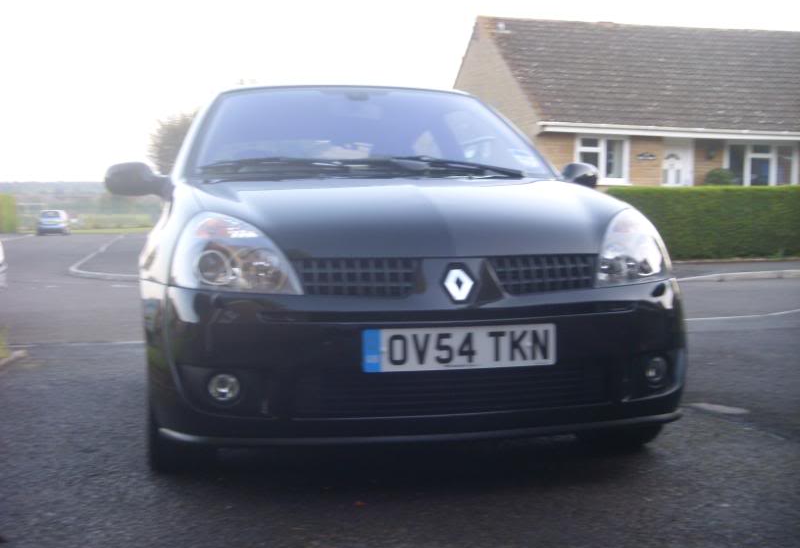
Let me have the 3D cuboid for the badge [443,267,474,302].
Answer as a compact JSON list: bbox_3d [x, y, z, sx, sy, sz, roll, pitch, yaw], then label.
[{"bbox_3d":[0.153,0.029,2.405,0.082,0.094,0.020,-1,-14,-12],"label":"badge"}]

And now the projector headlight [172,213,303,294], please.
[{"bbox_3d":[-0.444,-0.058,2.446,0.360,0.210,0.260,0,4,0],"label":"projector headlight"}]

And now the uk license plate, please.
[{"bbox_3d":[0.159,0.191,2.389,0.520,0.111,0.012,-1,4,-12],"label":"uk license plate"}]

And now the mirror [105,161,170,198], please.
[{"bbox_3d":[-1.015,-0.373,3.576,0.250,0.138,0.130,-1,4,-12],"label":"mirror"}]

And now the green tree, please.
[{"bbox_3d":[-8.800,-4.450,40.000,4.200,5.100,4.200,-1,5,-11],"label":"green tree"}]

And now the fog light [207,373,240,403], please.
[{"bbox_3d":[-0.455,0.293,2.387,0.086,0.086,0.050,-1,4,-12],"label":"fog light"}]

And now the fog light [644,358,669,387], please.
[{"bbox_3d":[0.725,0.273,2.634,0.086,0.086,0.050,-1,4,-12],"label":"fog light"}]

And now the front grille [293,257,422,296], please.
[{"bbox_3d":[-0.103,0.005,2.380,0.315,0.100,0.060,0,-4,-4],"label":"front grille"}]

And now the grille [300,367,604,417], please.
[{"bbox_3d":[0.150,0.306,2.439,0.820,0.120,0.080,-1,4,-12],"label":"grille"}]

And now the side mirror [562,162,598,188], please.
[{"bbox_3d":[0.734,-0.407,3.942,0.240,0.138,0.130,-1,4,-12],"label":"side mirror"}]

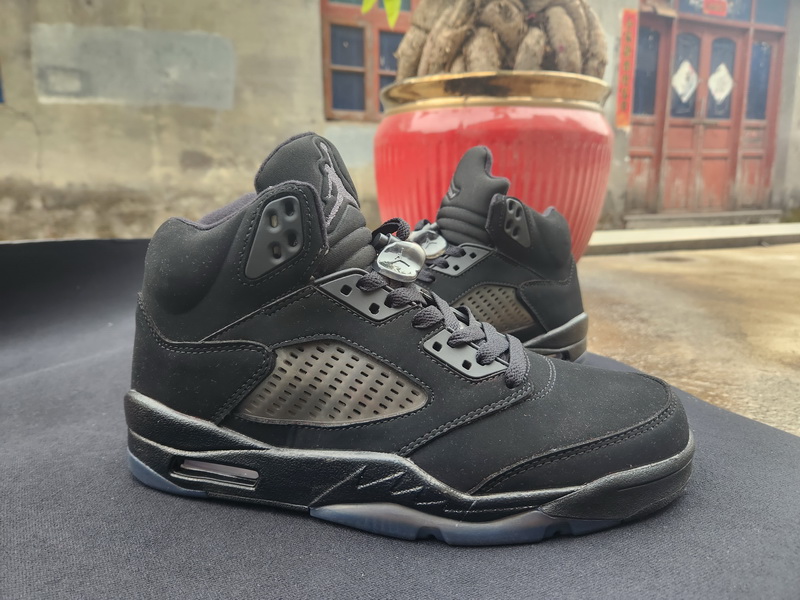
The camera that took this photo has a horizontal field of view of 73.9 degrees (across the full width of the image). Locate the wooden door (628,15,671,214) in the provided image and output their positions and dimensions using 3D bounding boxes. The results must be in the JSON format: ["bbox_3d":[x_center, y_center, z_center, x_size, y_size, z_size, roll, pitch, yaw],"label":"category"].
[{"bbox_3d":[2.643,-1.927,5.618,0.457,1.999,0.060,-5,11,-23],"label":"wooden door"}]

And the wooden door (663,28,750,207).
[{"bbox_3d":[3.436,-2.014,5.946,1.149,1.986,0.060,-5,11,-23],"label":"wooden door"}]

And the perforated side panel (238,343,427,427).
[{"bbox_3d":[-0.030,0.037,0.240,0.086,0.037,0.012,2,-1,11],"label":"perforated side panel"}]

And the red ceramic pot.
[{"bbox_3d":[0.164,-0.203,1.020,0.437,0.359,0.437,-1,10,0],"label":"red ceramic pot"}]

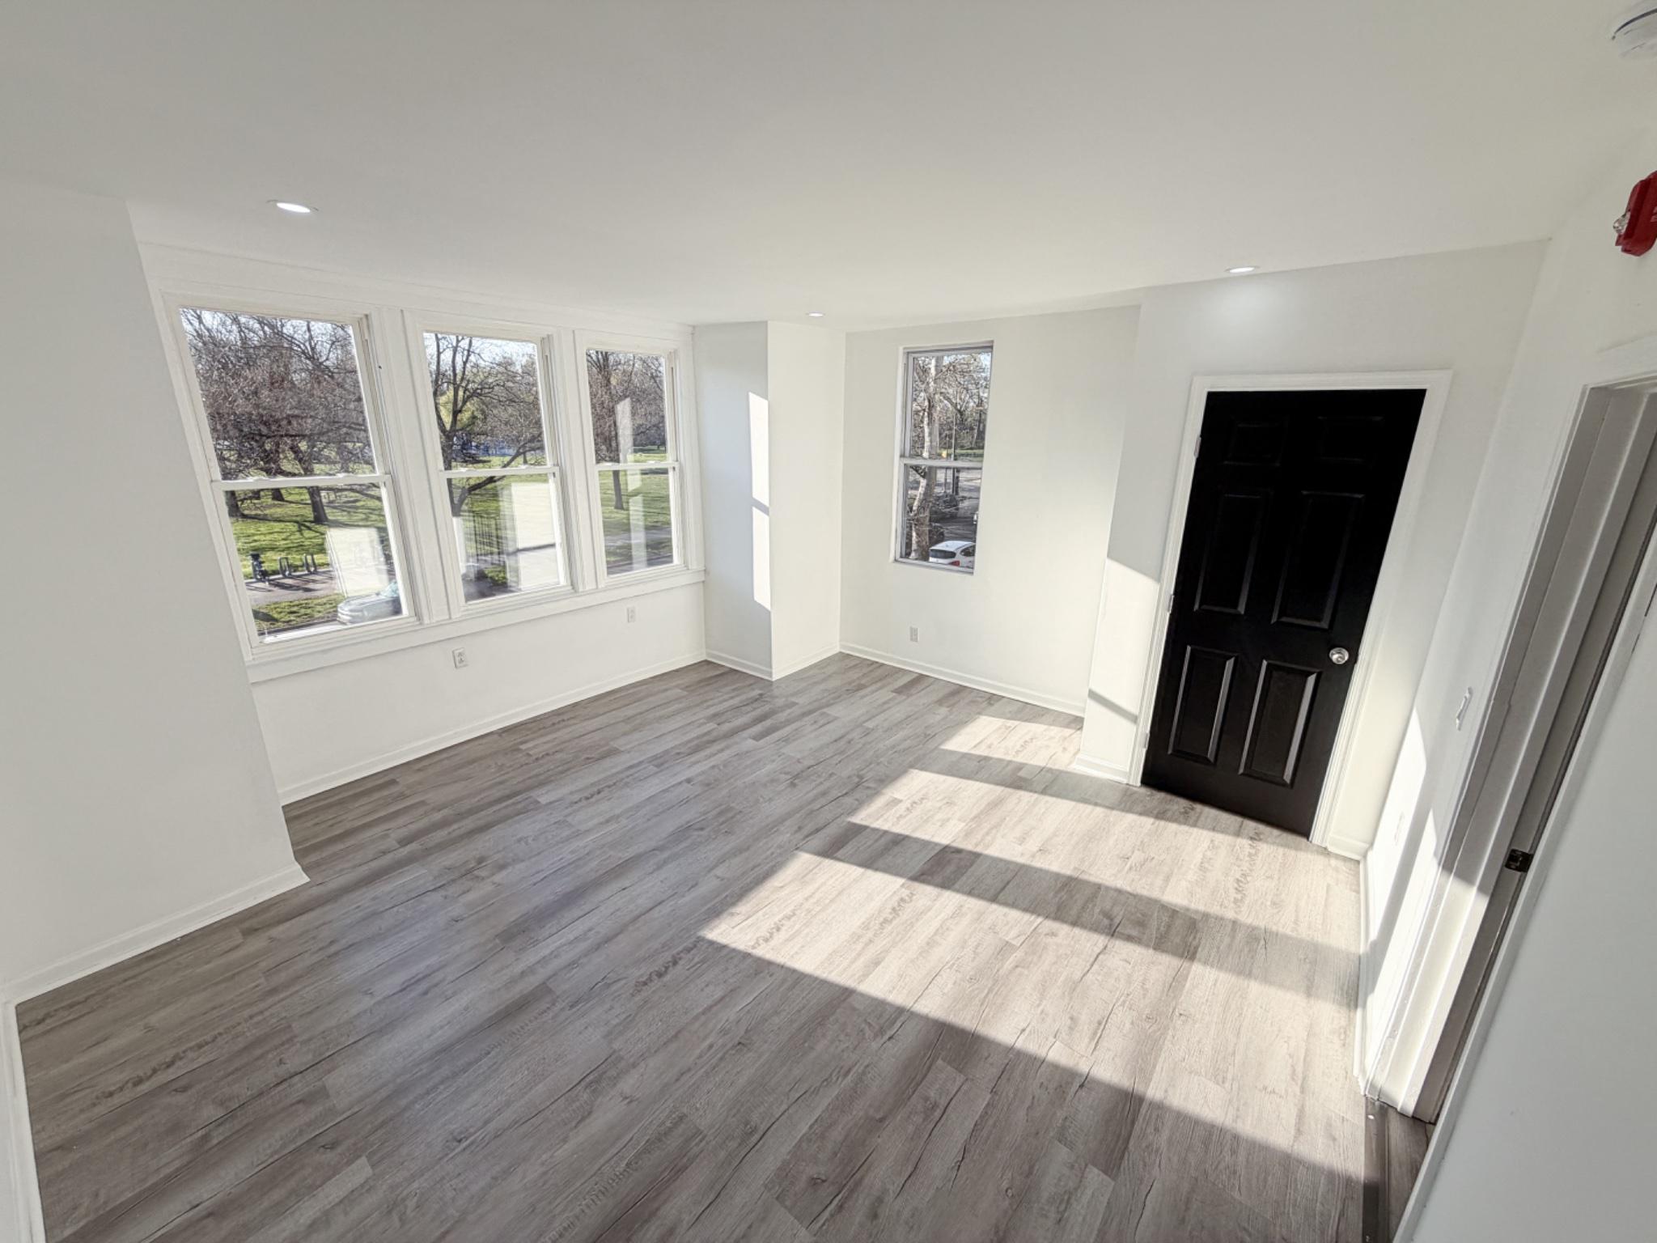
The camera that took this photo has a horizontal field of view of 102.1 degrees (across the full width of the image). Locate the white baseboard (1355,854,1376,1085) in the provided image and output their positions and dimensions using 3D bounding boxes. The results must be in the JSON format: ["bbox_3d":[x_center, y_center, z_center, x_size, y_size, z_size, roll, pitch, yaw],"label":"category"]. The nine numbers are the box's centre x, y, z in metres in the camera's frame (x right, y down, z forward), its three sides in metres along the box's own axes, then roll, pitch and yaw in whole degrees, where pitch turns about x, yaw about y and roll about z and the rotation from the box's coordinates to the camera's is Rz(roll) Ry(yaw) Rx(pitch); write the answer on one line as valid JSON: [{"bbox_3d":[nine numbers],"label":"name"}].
[{"bbox_3d":[2.018,1.207,2.524,0.020,0.086,1.387,14,21,36],"label":"white baseboard"}]

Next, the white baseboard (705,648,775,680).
[{"bbox_3d":[-0.706,0.337,5.270,0.728,0.086,0.020,14,21,36],"label":"white baseboard"}]

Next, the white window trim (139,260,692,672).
[{"bbox_3d":[-1.875,-0.872,3.936,0.076,1.818,2.936,14,21,36],"label":"white window trim"}]

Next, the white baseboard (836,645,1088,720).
[{"bbox_3d":[0.966,0.424,5.062,2.195,0.086,0.020,14,21,36],"label":"white baseboard"}]

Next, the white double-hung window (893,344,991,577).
[{"bbox_3d":[0.802,-1.143,4.787,0.705,1.554,0.095,14,21,36],"label":"white double-hung window"}]

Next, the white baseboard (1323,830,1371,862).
[{"bbox_3d":[2.395,1.039,3.096,0.137,0.086,0.020,14,21,36],"label":"white baseboard"}]

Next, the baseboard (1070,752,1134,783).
[{"bbox_3d":[1.537,0.826,3.760,0.287,0.086,0.020,14,21,36],"label":"baseboard"}]

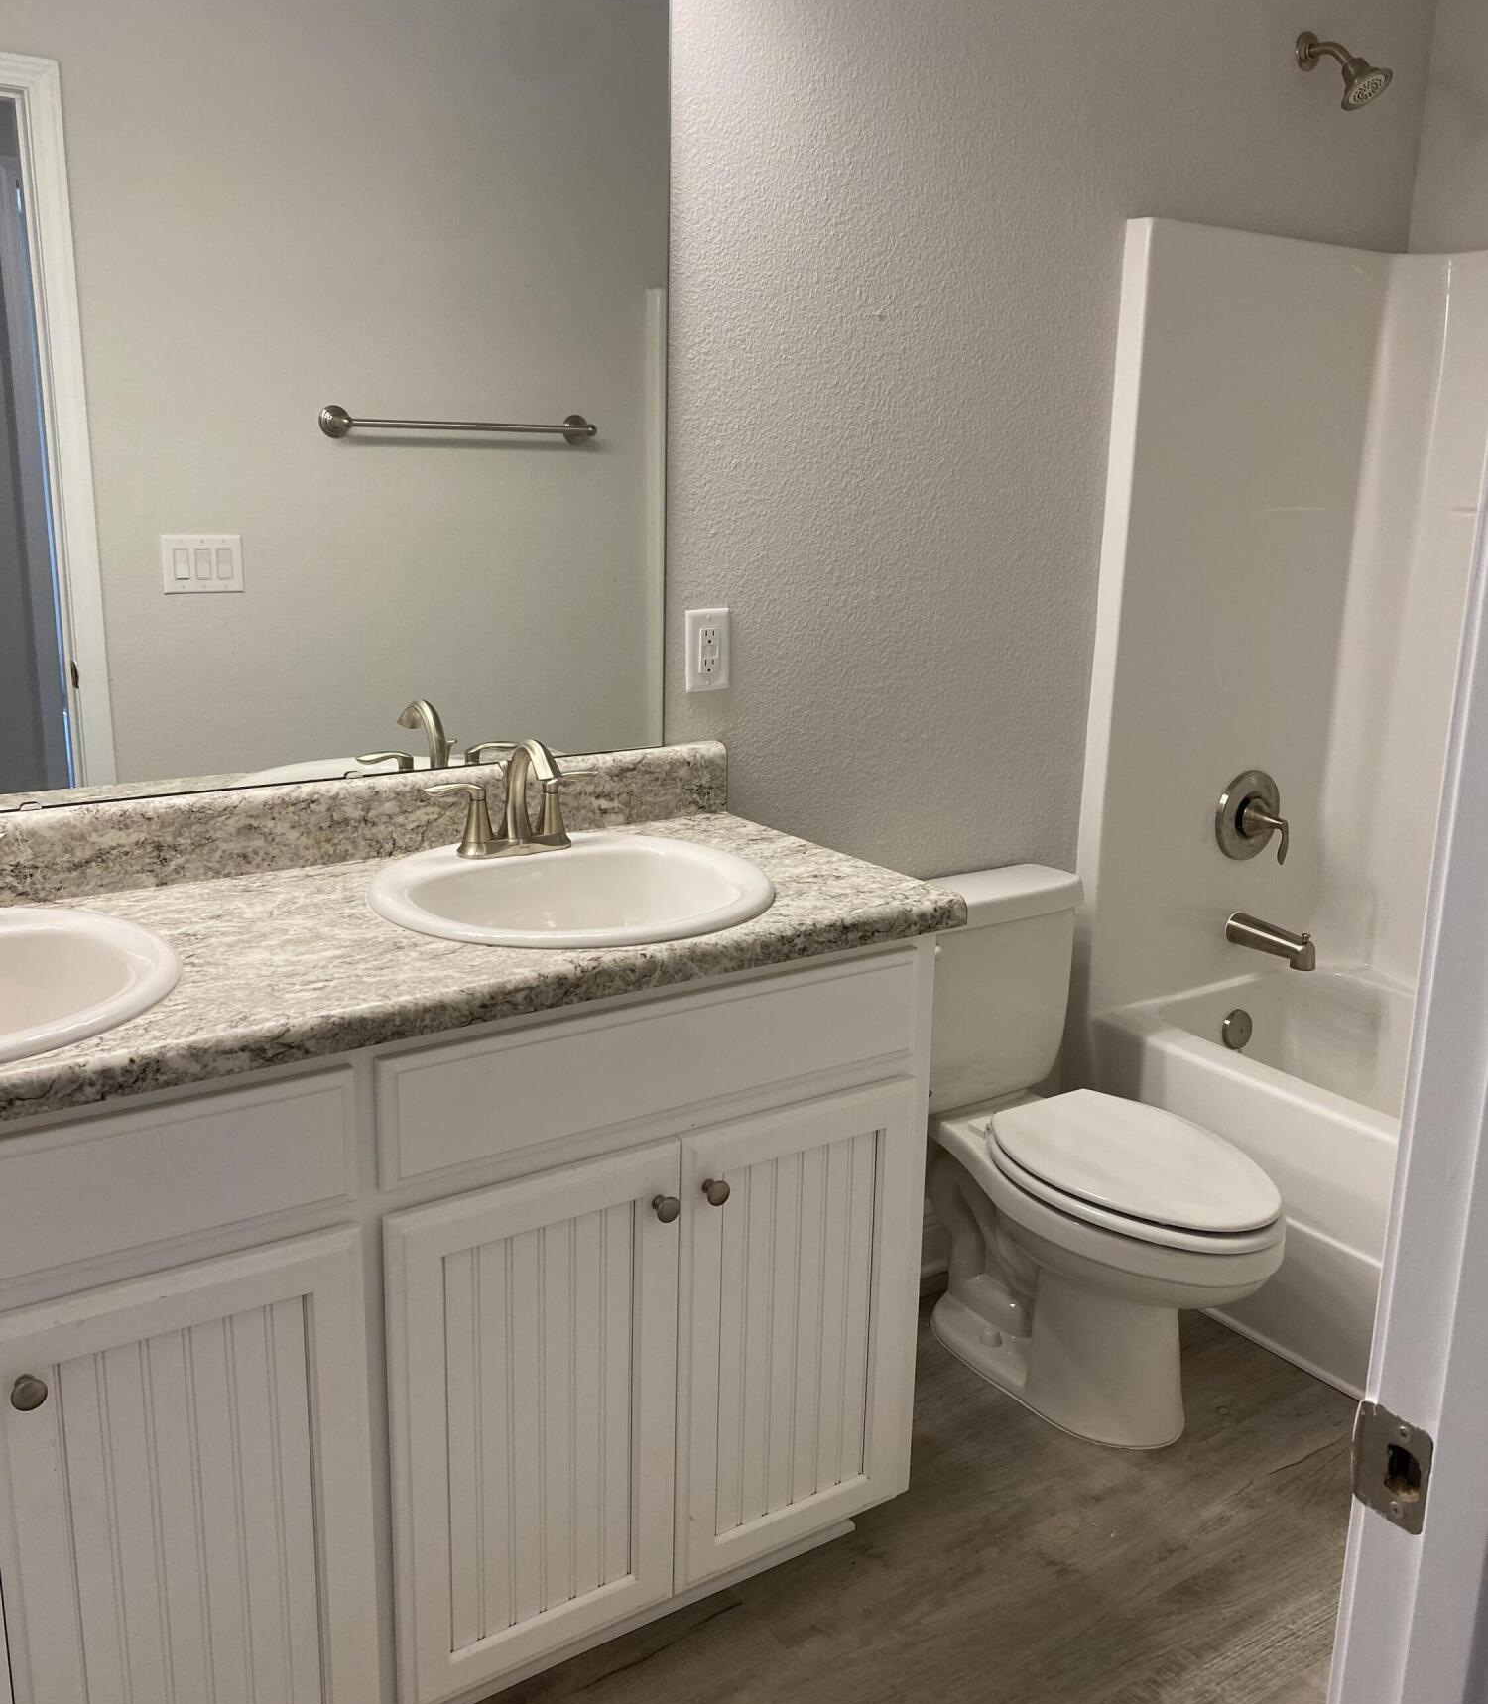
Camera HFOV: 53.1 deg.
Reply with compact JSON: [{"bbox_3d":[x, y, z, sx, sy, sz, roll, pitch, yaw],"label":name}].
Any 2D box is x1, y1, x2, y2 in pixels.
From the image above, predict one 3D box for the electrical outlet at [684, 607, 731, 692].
[{"bbox_3d":[-0.049,-0.287,2.123,0.071,0.115,0.008,-8,17,-33],"label":"electrical outlet"}]

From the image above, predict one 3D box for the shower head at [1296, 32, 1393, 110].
[{"bbox_3d":[1.004,-1.309,2.486,0.088,0.143,0.168,-8,17,-33],"label":"shower head"}]

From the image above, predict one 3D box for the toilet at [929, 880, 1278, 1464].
[{"bbox_3d":[0.503,0.473,2.260,0.428,0.744,0.695,-8,17,-33],"label":"toilet"}]

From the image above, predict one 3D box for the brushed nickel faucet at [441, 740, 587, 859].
[{"bbox_3d":[-0.262,-0.066,1.821,0.239,0.147,0.140,-8,17,-33],"label":"brushed nickel faucet"}]

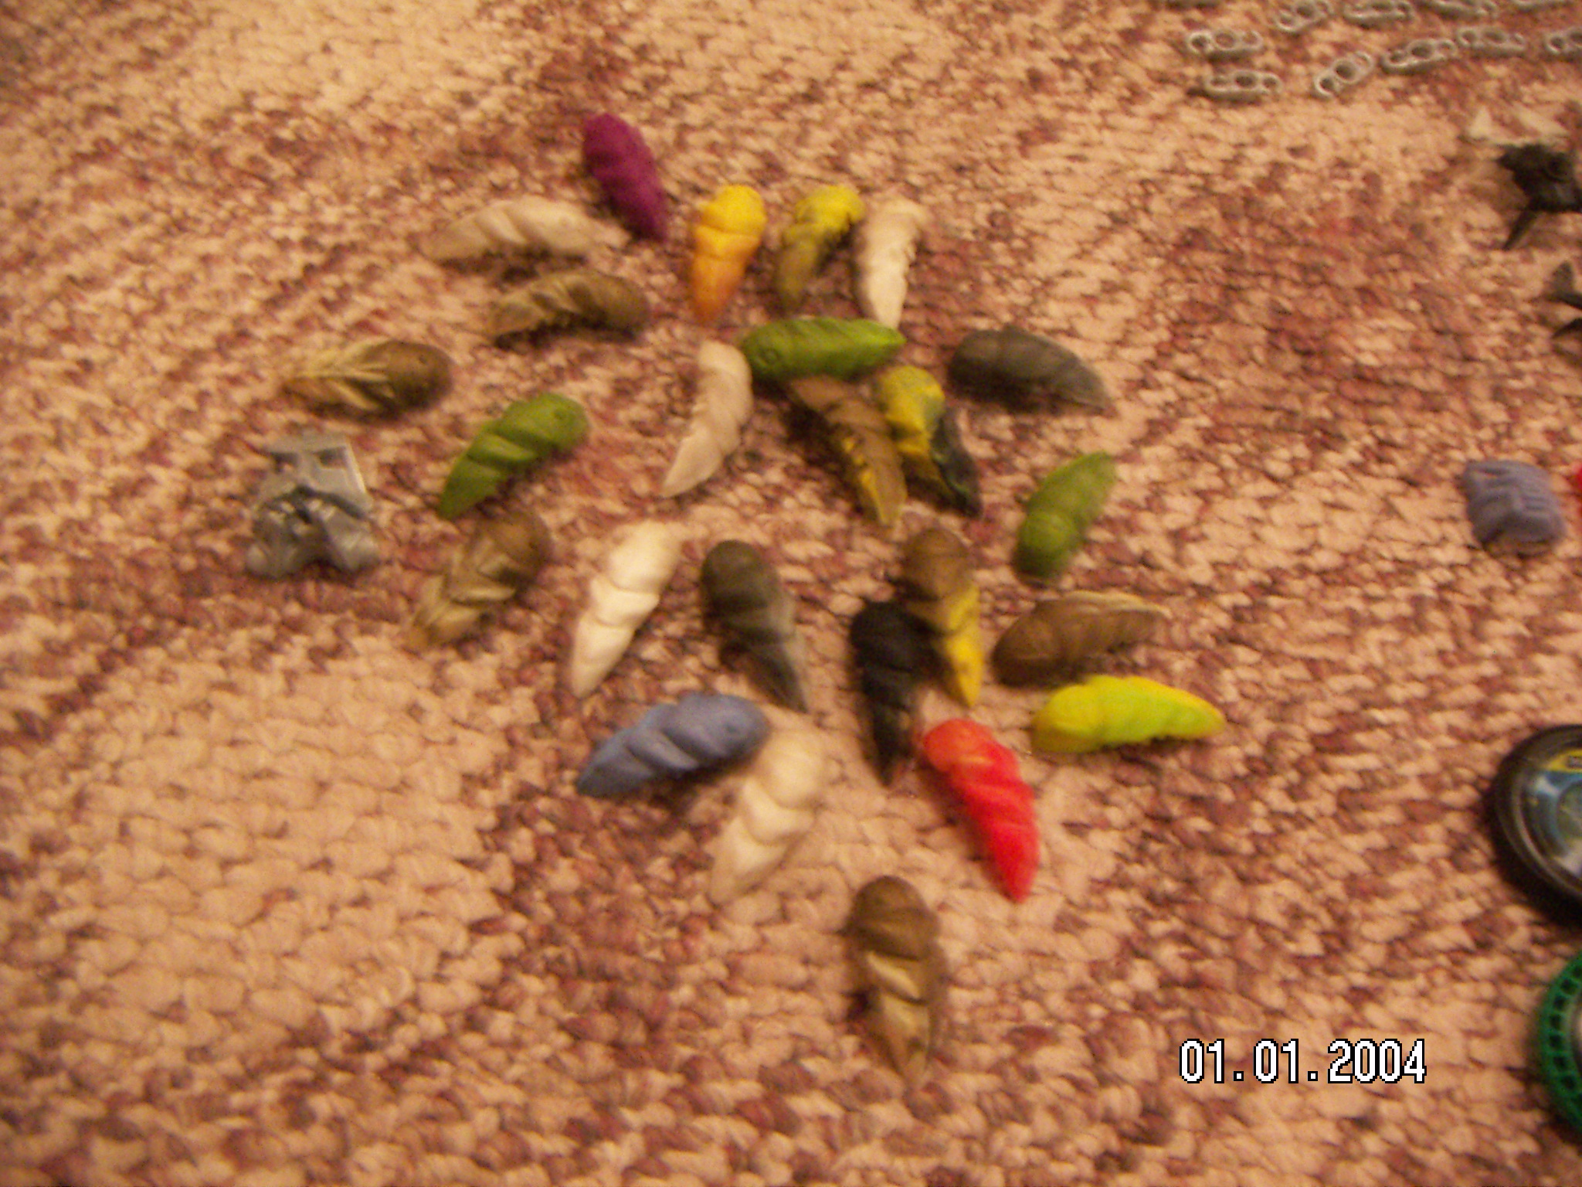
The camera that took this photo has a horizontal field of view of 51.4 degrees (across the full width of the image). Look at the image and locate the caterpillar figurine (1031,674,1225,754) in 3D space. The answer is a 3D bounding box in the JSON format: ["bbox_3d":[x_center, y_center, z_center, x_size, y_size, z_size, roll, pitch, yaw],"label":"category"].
[{"bbox_3d":[0.082,0.030,0.398,0.047,0.016,0.018,-3,64,-5],"label":"caterpillar figurine"}]

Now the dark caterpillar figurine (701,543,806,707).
[{"bbox_3d":[-0.009,0.007,0.409,0.018,0.015,0.046,-20,62,-12],"label":"dark caterpillar figurine"}]

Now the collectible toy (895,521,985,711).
[{"bbox_3d":[0.044,0.005,0.446,0.017,0.015,0.052,-8,58,-5],"label":"collectible toy"}]

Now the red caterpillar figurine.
[{"bbox_3d":[0.044,0.051,0.385,0.019,0.016,0.046,-19,66,-13],"label":"red caterpillar figurine"}]

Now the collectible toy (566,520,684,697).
[{"bbox_3d":[-0.046,0.003,0.447,0.017,0.015,0.054,22,60,13],"label":"collectible toy"}]

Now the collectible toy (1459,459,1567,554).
[{"bbox_3d":[0.191,-0.023,0.434,0.026,0.012,0.026,0,63,-4],"label":"collectible toy"}]

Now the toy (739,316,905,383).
[{"bbox_3d":[0.009,-0.066,0.442,0.045,0.016,0.018,-6,64,-7],"label":"toy"}]

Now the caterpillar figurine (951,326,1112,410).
[{"bbox_3d":[0.071,-0.067,0.491,0.050,0.015,0.017,13,59,8],"label":"caterpillar figurine"}]

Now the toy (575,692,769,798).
[{"bbox_3d":[-0.029,0.035,0.392,0.046,0.015,0.017,-19,62,-11],"label":"toy"}]

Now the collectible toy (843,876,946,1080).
[{"bbox_3d":[0.024,0.085,0.364,0.018,0.015,0.045,-6,60,-4],"label":"collectible toy"}]

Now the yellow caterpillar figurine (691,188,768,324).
[{"bbox_3d":[-0.018,-0.093,0.454,0.019,0.016,0.047,14,63,3],"label":"yellow caterpillar figurine"}]

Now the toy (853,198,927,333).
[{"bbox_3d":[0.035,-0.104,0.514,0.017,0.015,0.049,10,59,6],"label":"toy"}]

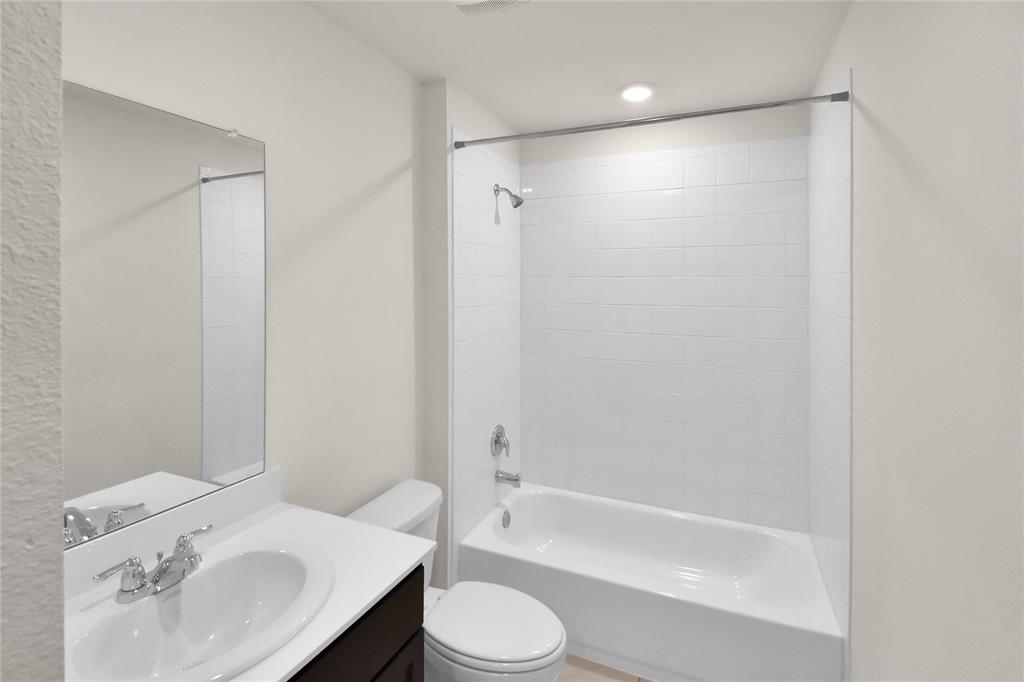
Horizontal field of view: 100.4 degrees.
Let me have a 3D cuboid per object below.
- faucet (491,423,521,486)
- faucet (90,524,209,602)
[{"bbox_3d":[-0.027,0.632,2.370,0.135,0.335,0.155,1,4,23],"label":"faucet"},{"bbox_3d":[-0.770,0.515,0.972,0.155,0.095,0.235,1,4,23],"label":"faucet"}]

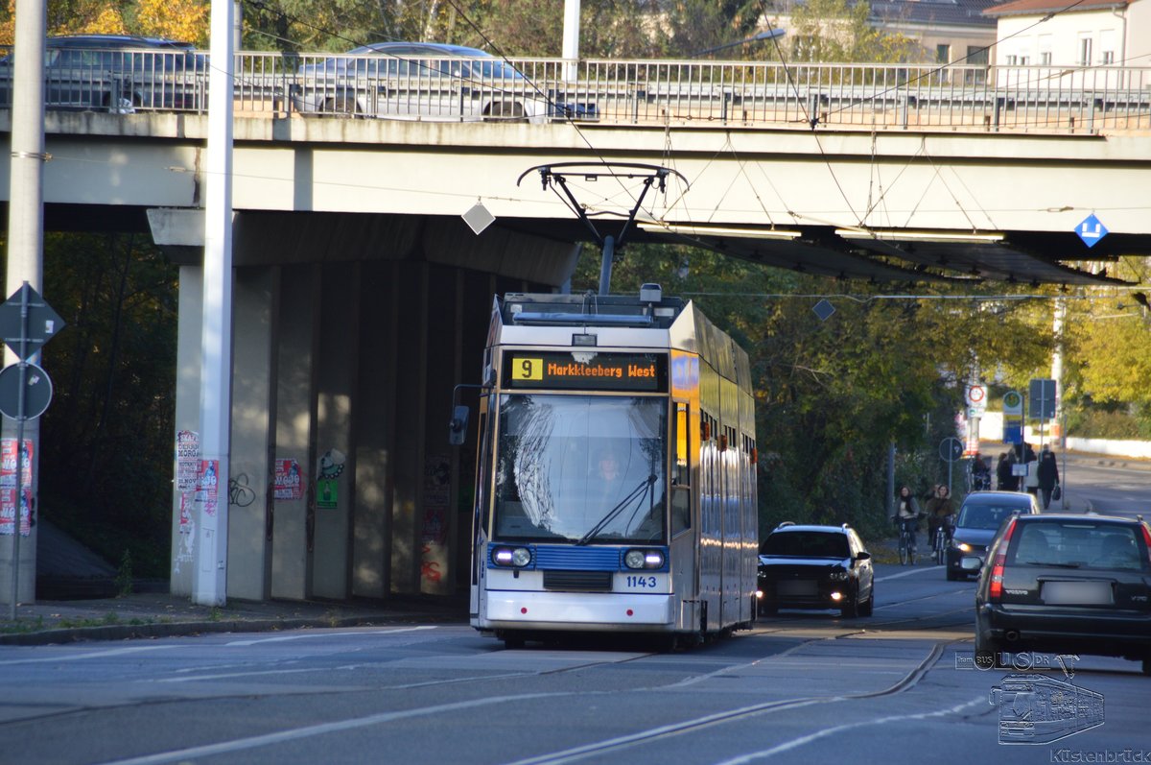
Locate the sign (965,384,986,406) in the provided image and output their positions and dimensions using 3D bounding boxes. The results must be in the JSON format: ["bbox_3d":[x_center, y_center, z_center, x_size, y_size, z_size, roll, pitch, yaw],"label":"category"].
[{"bbox_3d":[13.734,0.460,328.000,0.800,0.800,0.050,1,-1,-19],"label":"sign"}]

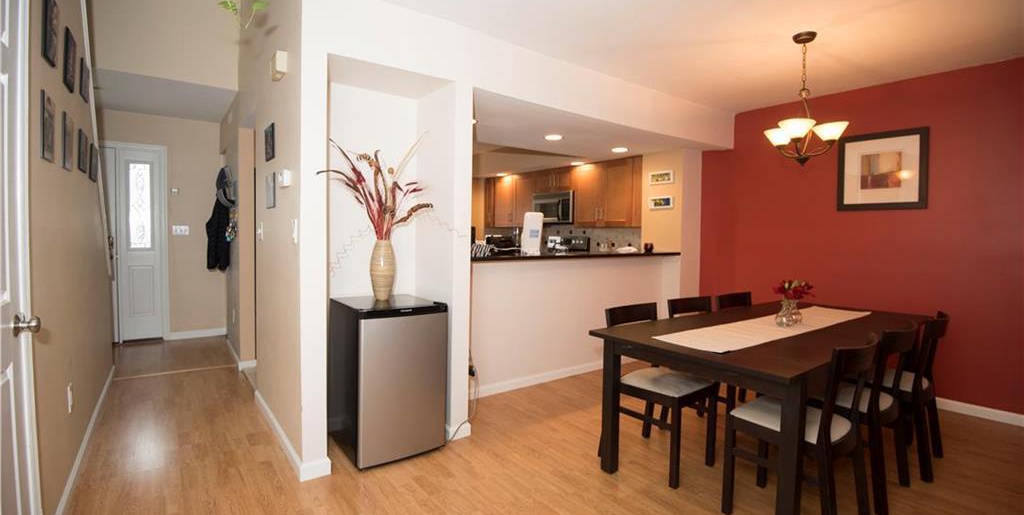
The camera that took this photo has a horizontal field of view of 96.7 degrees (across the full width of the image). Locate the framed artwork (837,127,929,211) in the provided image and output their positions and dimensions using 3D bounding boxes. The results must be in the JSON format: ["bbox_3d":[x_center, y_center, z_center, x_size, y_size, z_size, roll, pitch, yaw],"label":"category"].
[{"bbox_3d":[2.928,-0.683,3.620,0.030,0.607,0.569,-1,4,-37],"label":"framed artwork"}]

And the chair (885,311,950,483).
[{"bbox_3d":[2.187,0.723,2.623,0.466,0.833,0.485,-2,4,-39],"label":"chair"}]

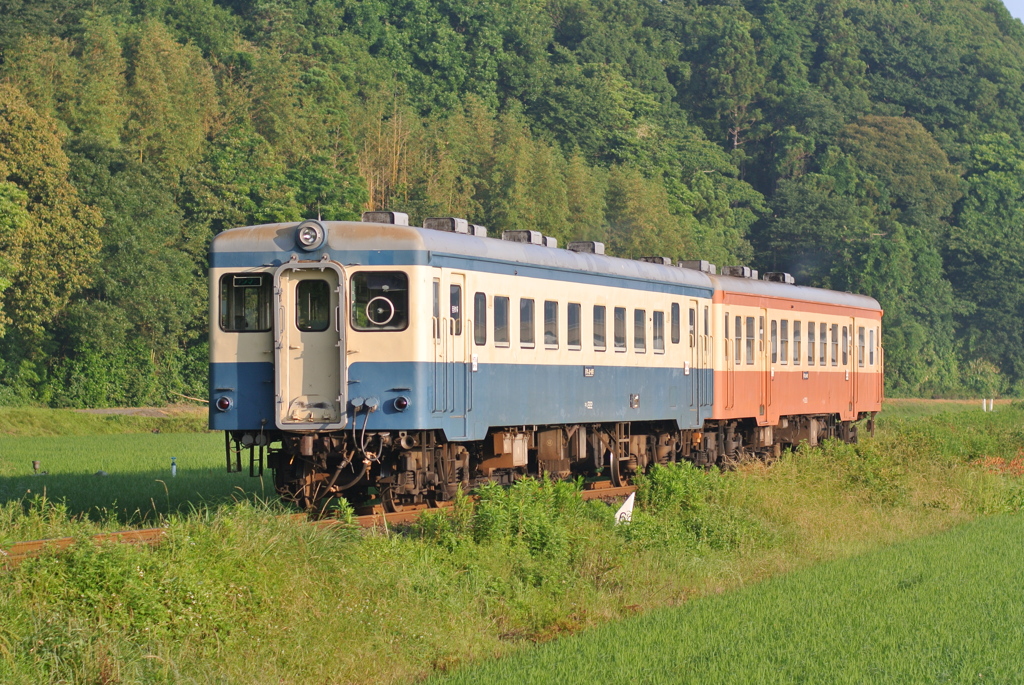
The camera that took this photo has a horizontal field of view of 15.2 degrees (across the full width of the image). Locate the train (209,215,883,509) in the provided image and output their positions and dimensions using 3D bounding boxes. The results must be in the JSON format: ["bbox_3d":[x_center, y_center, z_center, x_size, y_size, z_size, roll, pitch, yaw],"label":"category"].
[{"bbox_3d":[2.232,0.444,67.503,2.900,3.920,39.800,0,-1,14],"label":"train"}]

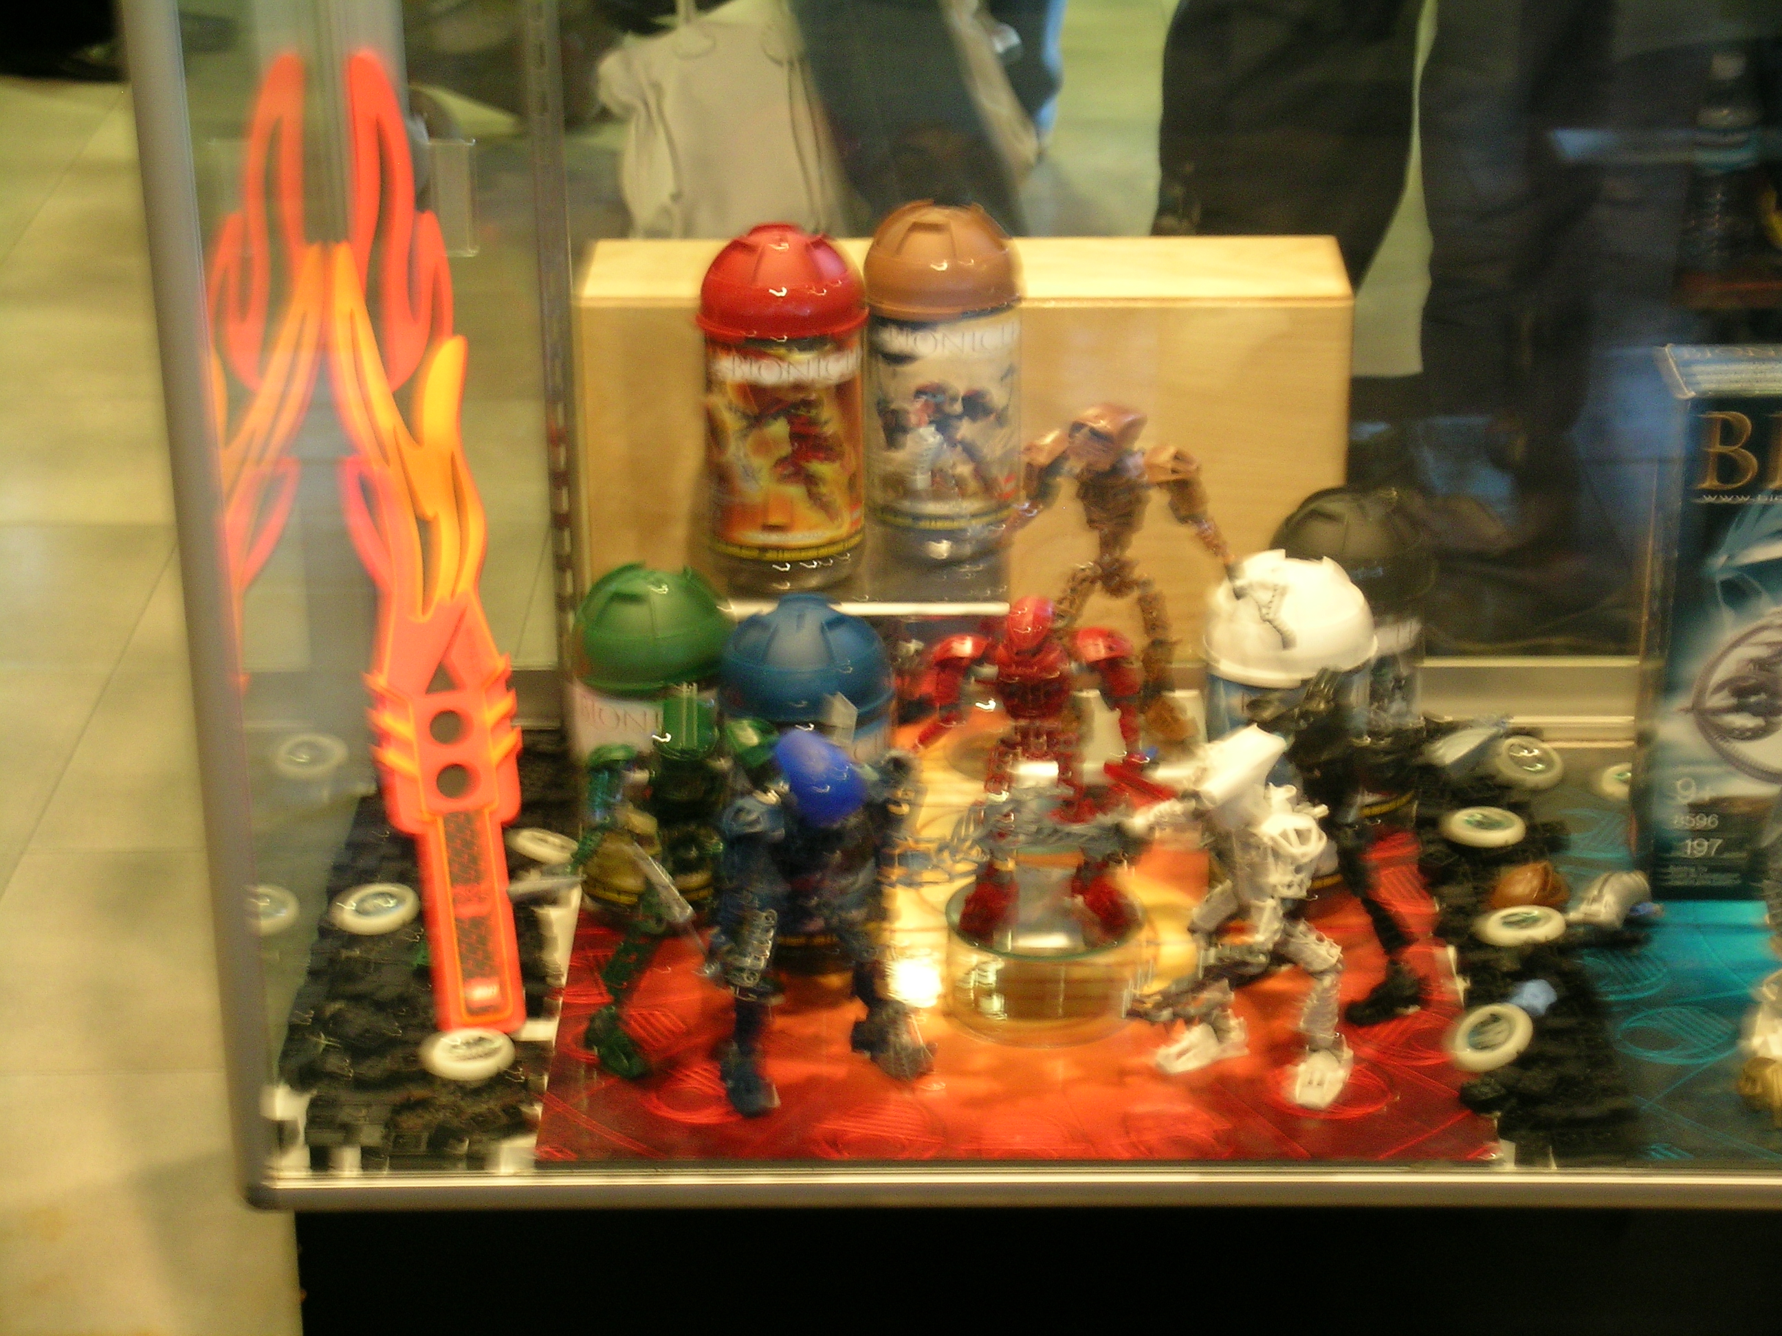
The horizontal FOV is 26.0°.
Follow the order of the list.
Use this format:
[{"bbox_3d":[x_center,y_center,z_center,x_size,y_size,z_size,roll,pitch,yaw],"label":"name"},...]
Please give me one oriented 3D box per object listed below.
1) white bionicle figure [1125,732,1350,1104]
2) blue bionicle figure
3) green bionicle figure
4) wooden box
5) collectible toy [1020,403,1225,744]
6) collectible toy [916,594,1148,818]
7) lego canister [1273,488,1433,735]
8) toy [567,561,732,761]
[{"bbox_3d":[0.169,0.115,1.874,0.100,0.172,0.088,-22,32,-39],"label":"white bionicle figure"},{"bbox_3d":[-0.033,0.114,1.868,0.108,0.180,0.090,-7,25,-15],"label":"blue bionicle figure"},{"bbox_3d":[-0.107,0.098,1.904,0.105,0.180,0.098,-9,26,-19],"label":"green bionicle figure"},{"bbox_3d":[0.042,-0.126,2.298,0.440,0.236,0.109,0,25,1],"label":"wooden box"},{"bbox_3d":[0.126,-0.052,2.112,0.122,0.188,0.075,-1,25,-2],"label":"collectible toy"},{"bbox_3d":[0.071,0.043,1.911,0.117,0.172,0.085,0,25,1],"label":"collectible toy"},{"bbox_3d":[0.255,-0.008,2.124,0.084,0.187,0.084,0,25,1],"label":"lego canister"},{"bbox_3d":[-0.127,0.032,2.039,0.084,0.187,0.084,0,25,1],"label":"toy"}]

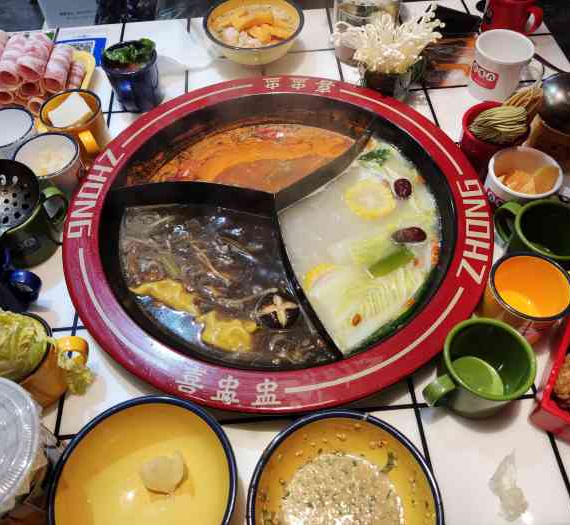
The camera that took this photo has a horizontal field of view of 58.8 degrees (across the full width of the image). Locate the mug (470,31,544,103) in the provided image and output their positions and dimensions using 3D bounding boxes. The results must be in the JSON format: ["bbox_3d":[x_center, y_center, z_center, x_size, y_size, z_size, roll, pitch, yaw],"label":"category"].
[{"bbox_3d":[0.288,-0.253,0.659,0.091,0.061,0.070,20,59,14],"label":"mug"}]

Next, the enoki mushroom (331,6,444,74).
[{"bbox_3d":[0.125,-0.270,0.624,0.124,0.072,0.076,-5,57,-1],"label":"enoki mushroom"}]

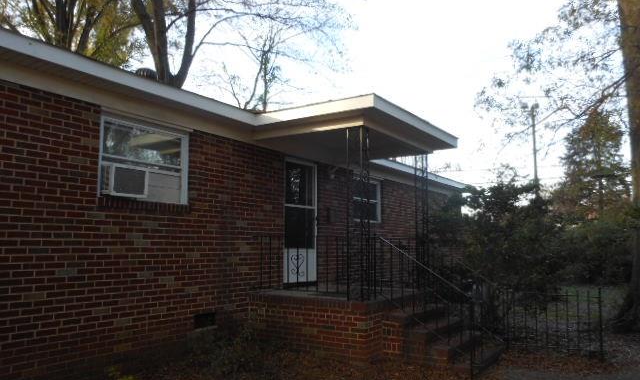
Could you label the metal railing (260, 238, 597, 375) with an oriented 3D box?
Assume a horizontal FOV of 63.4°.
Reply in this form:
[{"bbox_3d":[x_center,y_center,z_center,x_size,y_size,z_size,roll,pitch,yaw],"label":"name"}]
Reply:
[{"bbox_3d":[1.335,1.395,6.984,4.100,1.500,2.060,-3,-7,32],"label":"metal railing"}]

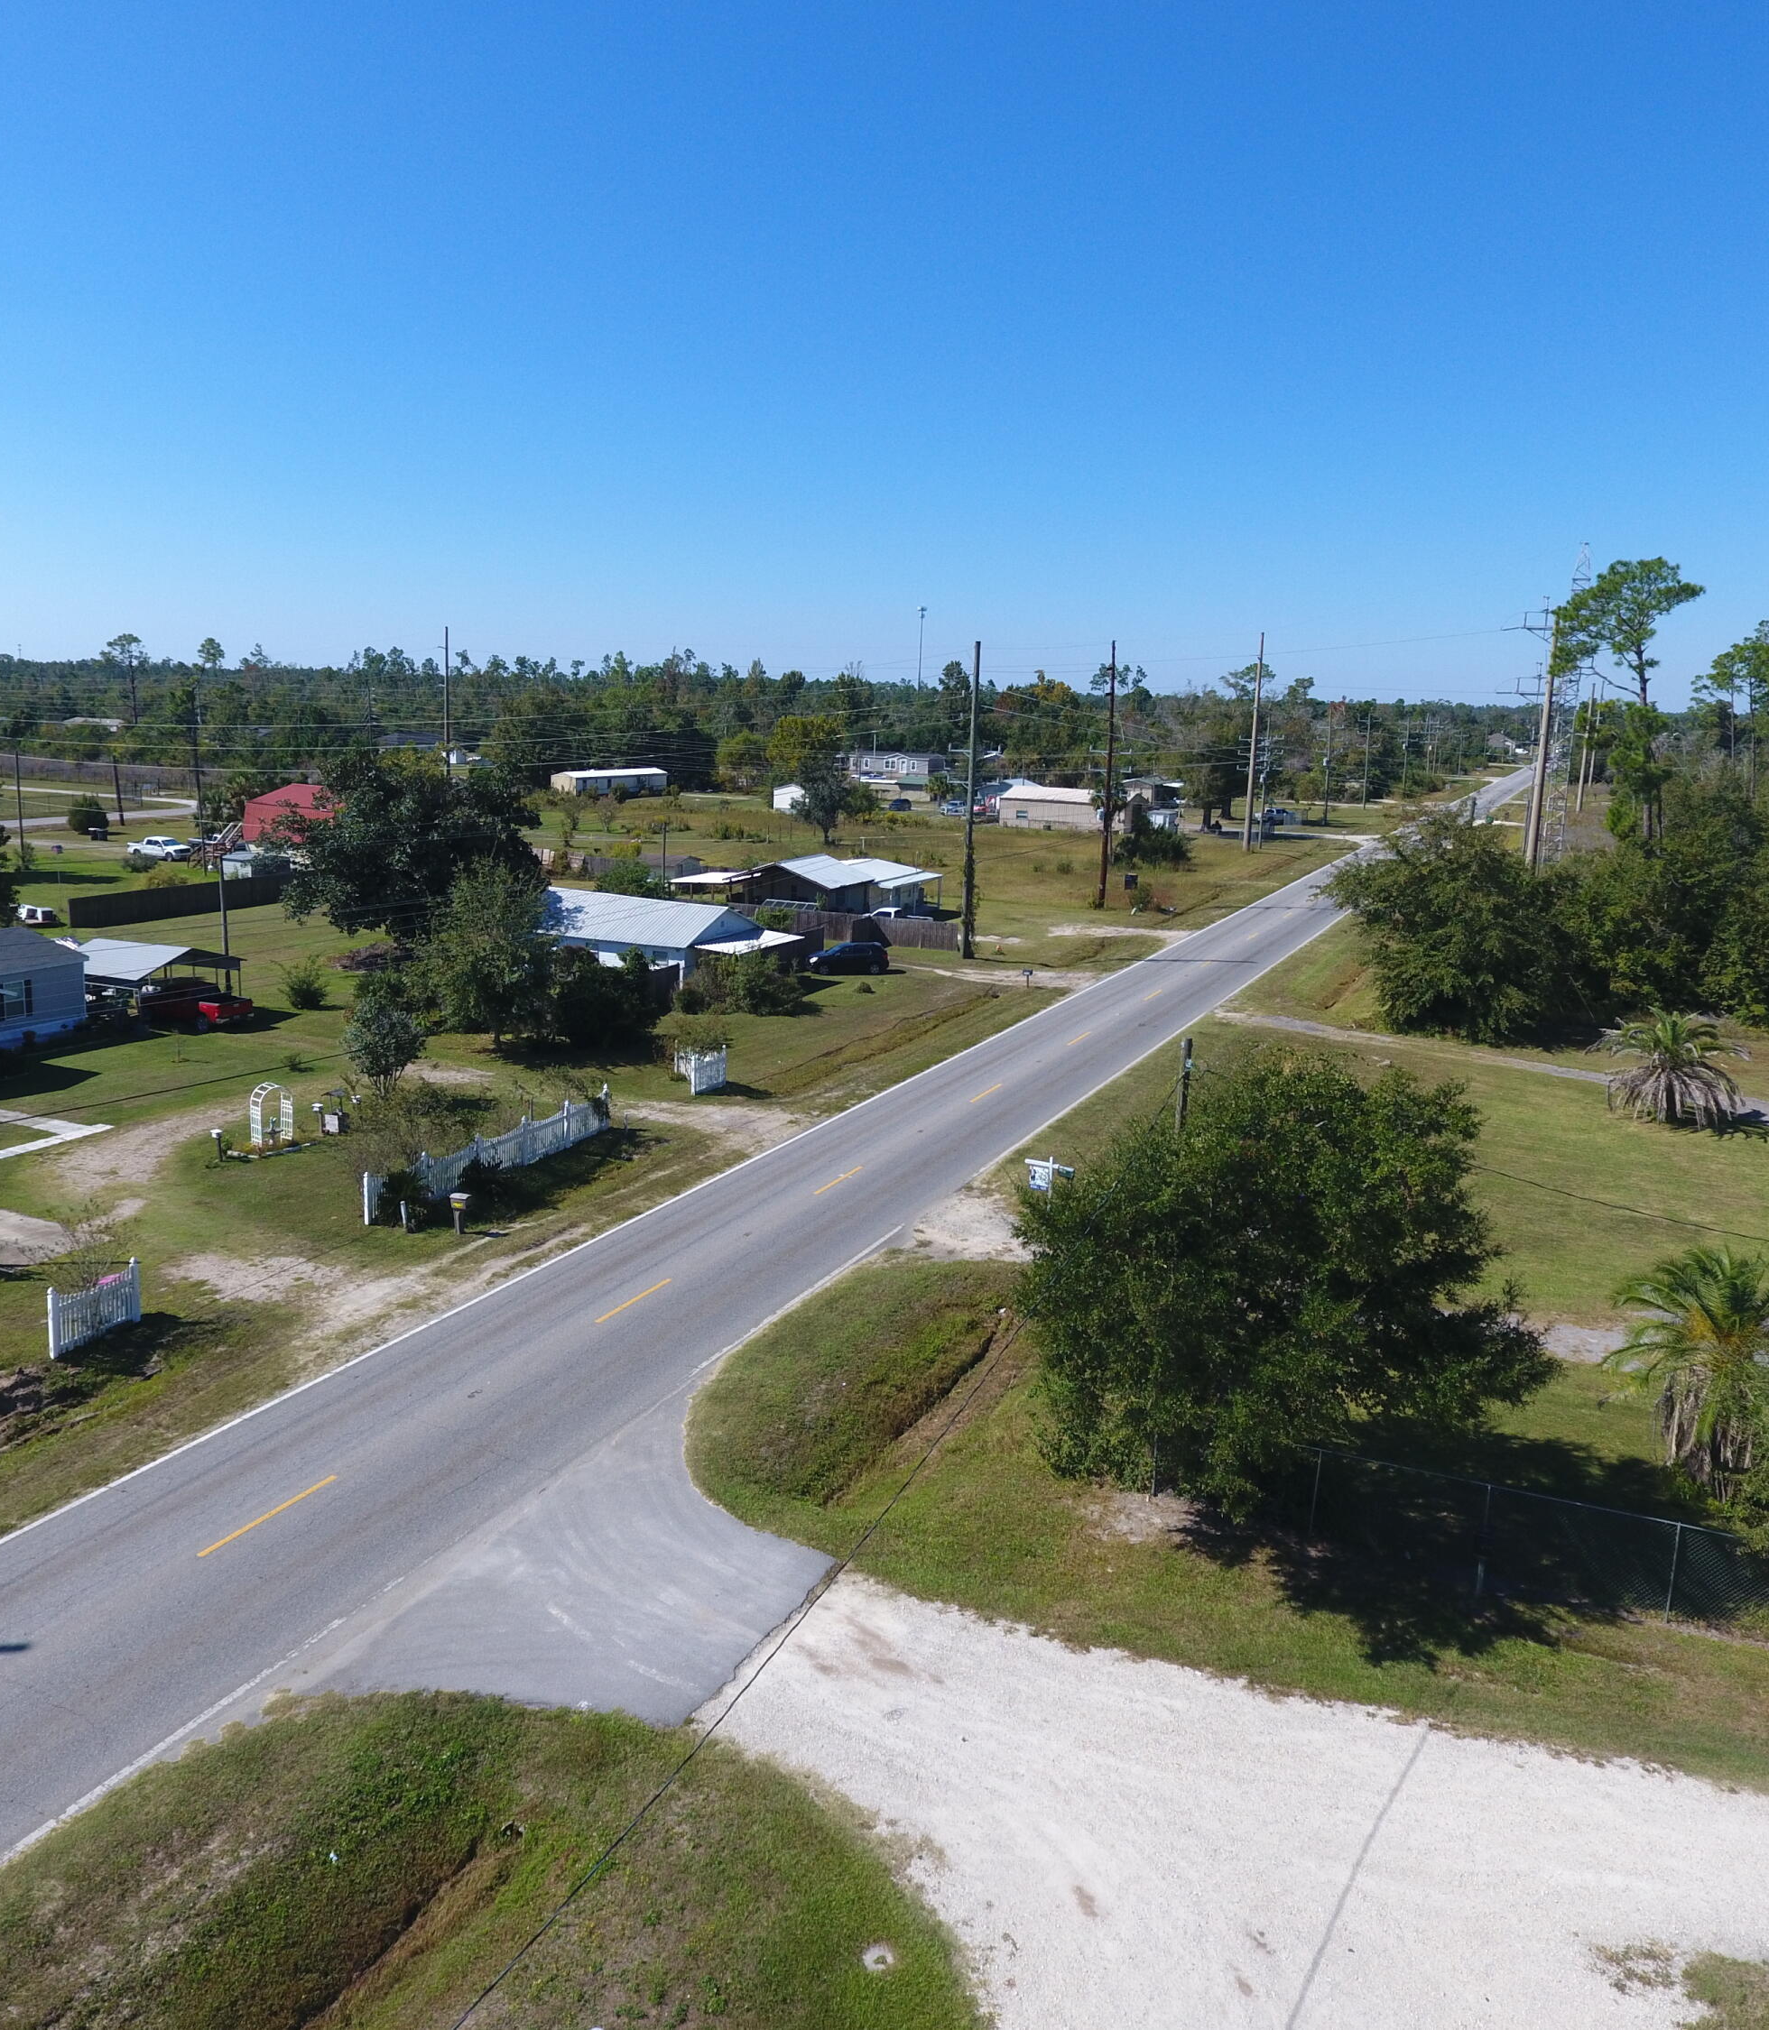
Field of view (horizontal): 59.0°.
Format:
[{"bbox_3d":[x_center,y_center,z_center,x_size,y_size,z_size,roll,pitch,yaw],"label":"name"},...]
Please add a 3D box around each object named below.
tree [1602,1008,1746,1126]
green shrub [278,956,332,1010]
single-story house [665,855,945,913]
[{"bbox_3d":[30.409,1.842,60.404,5.300,4.300,5.300,7,13,27],"label":"tree"},{"bbox_3d":[-28.265,-1.637,76.167,2.450,2.400,2.400,-3,13,-20],"label":"green shrub"},{"bbox_3d":[-5.496,-9.450,111.835,14.400,4.100,15.400,7,13,24],"label":"single-story house"}]

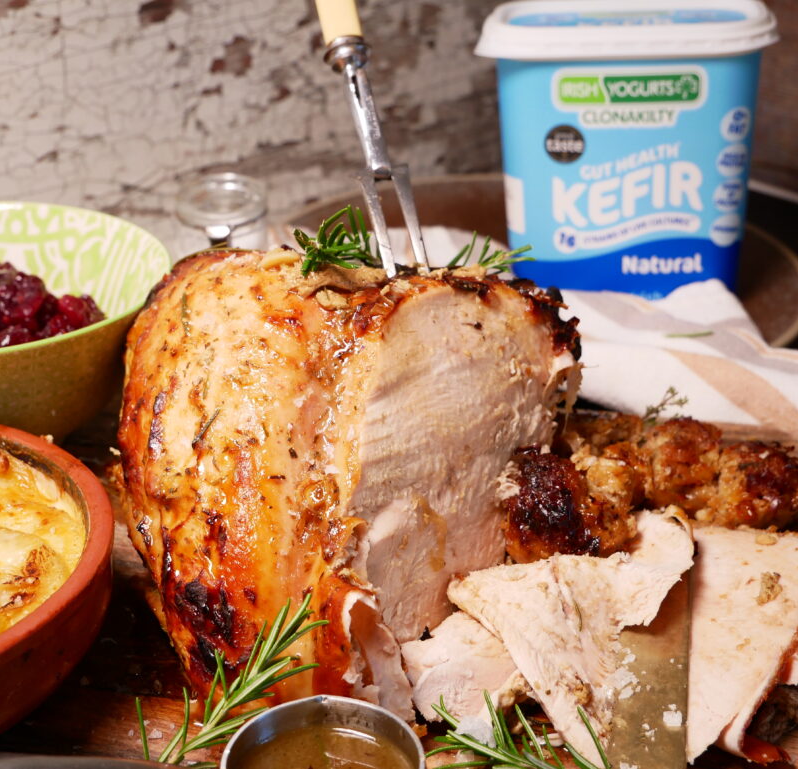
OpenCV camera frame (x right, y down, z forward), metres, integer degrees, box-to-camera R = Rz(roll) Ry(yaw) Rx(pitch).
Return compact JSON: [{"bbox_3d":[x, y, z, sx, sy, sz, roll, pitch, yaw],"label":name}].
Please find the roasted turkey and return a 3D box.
[{"bbox_3d":[-0.021,0.014,0.483,0.174,0.125,0.161,4,24,4],"label":"roasted turkey"}]

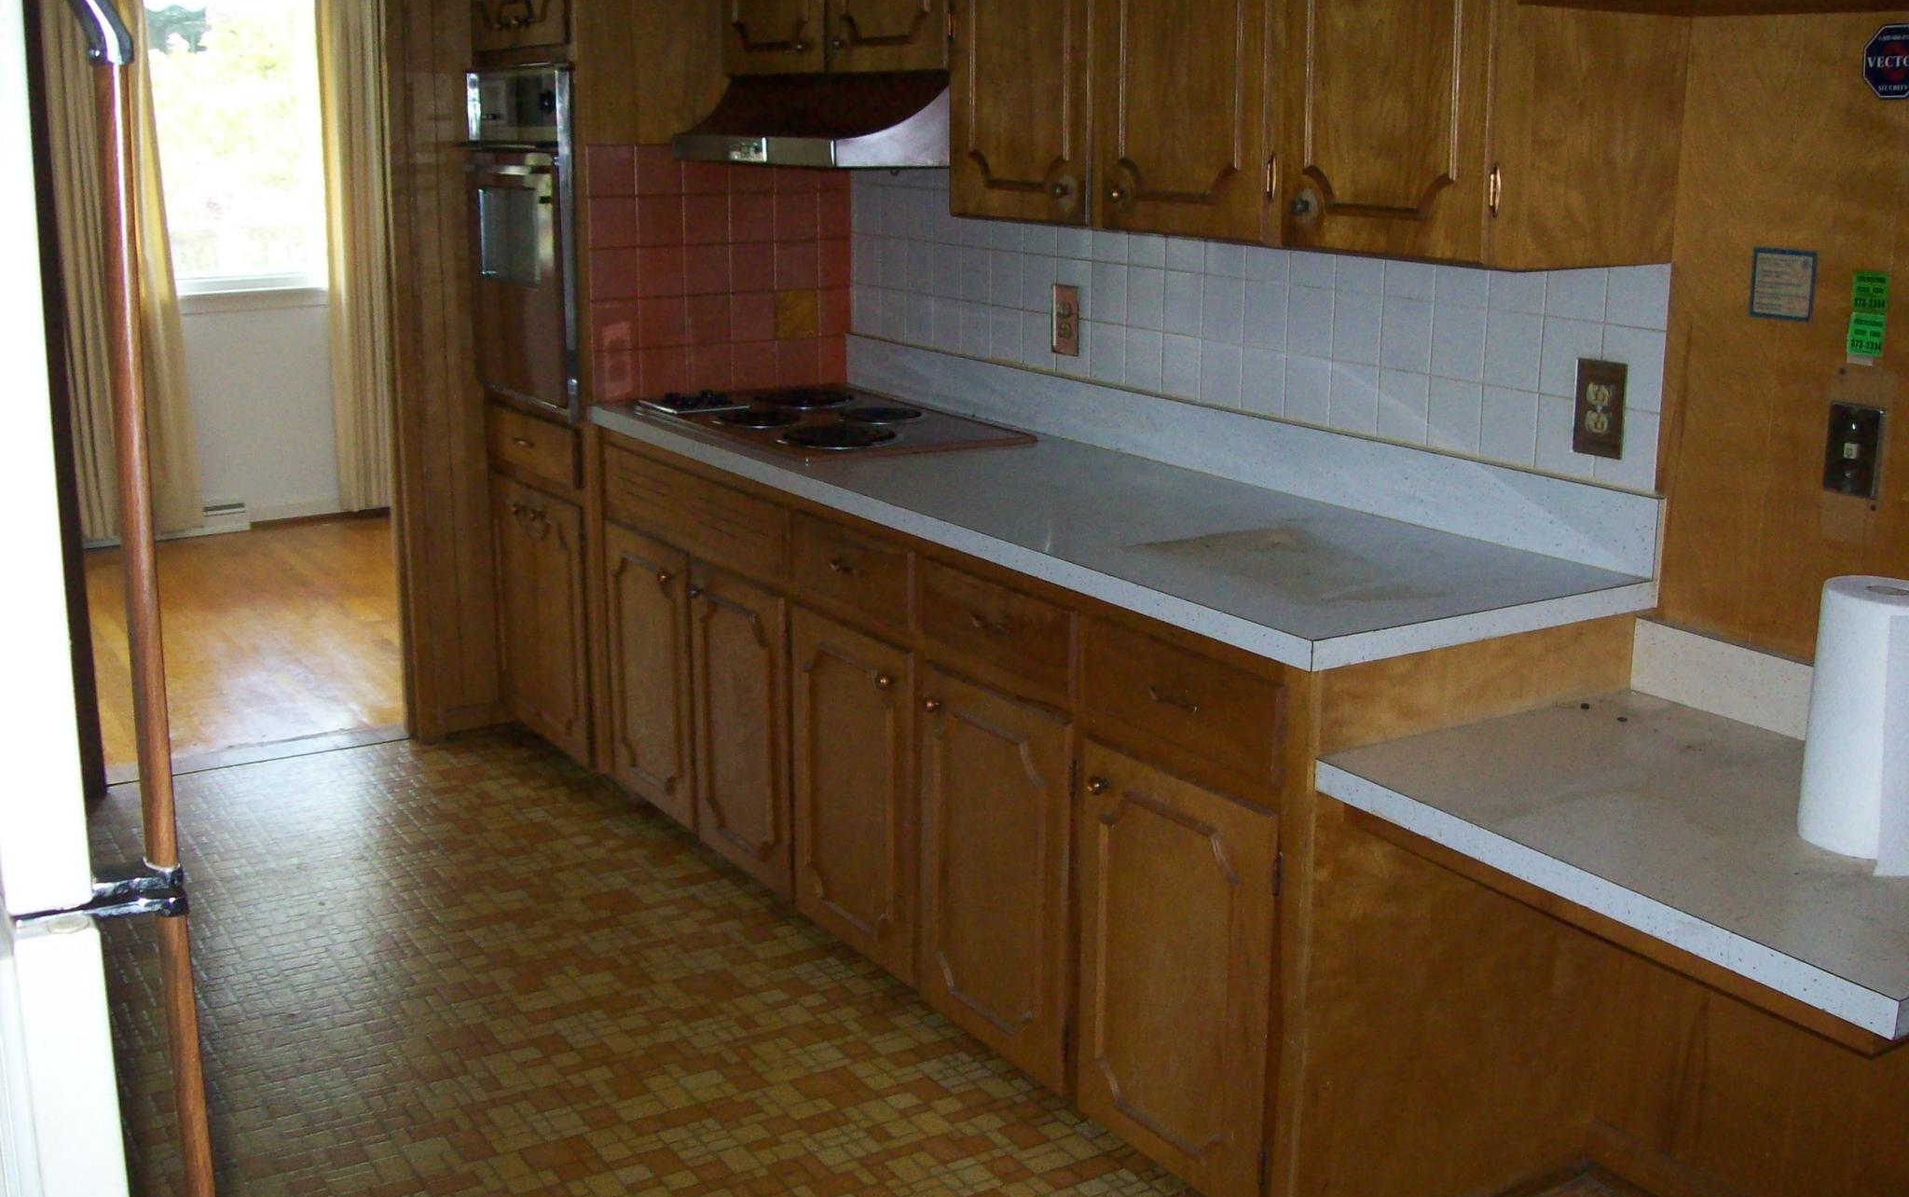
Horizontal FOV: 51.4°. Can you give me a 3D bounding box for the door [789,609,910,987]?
[{"bbox_3d":[-0.180,0.334,3.486,0.024,0.587,0.419,-8,17,-32],"label":"door"}]

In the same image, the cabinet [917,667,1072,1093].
[{"bbox_3d":[0.057,0.428,3.130,0.024,0.591,0.415,-8,17,-32],"label":"cabinet"}]

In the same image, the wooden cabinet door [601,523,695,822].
[{"bbox_3d":[-0.644,0.155,4.180,0.024,0.587,0.419,-8,17,-32],"label":"wooden cabinet door"}]

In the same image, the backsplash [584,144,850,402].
[{"bbox_3d":[-0.506,-0.713,4.326,0.622,0.532,0.019,-8,17,-32],"label":"backsplash"}]

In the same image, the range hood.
[{"bbox_3d":[-0.196,-0.950,3.928,0.465,0.174,0.860,-8,17,-32],"label":"range hood"}]

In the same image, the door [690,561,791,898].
[{"bbox_3d":[-0.411,0.246,3.831,0.024,0.589,0.404,-8,17,-32],"label":"door"}]

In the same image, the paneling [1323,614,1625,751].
[{"bbox_3d":[0.694,0.106,2.623,0.610,0.131,0.024,-8,17,-32],"label":"paneling"}]

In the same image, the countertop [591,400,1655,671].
[{"bbox_3d":[0.096,-0.201,3.480,0.633,0.038,2.224,-8,17,-32],"label":"countertop"}]

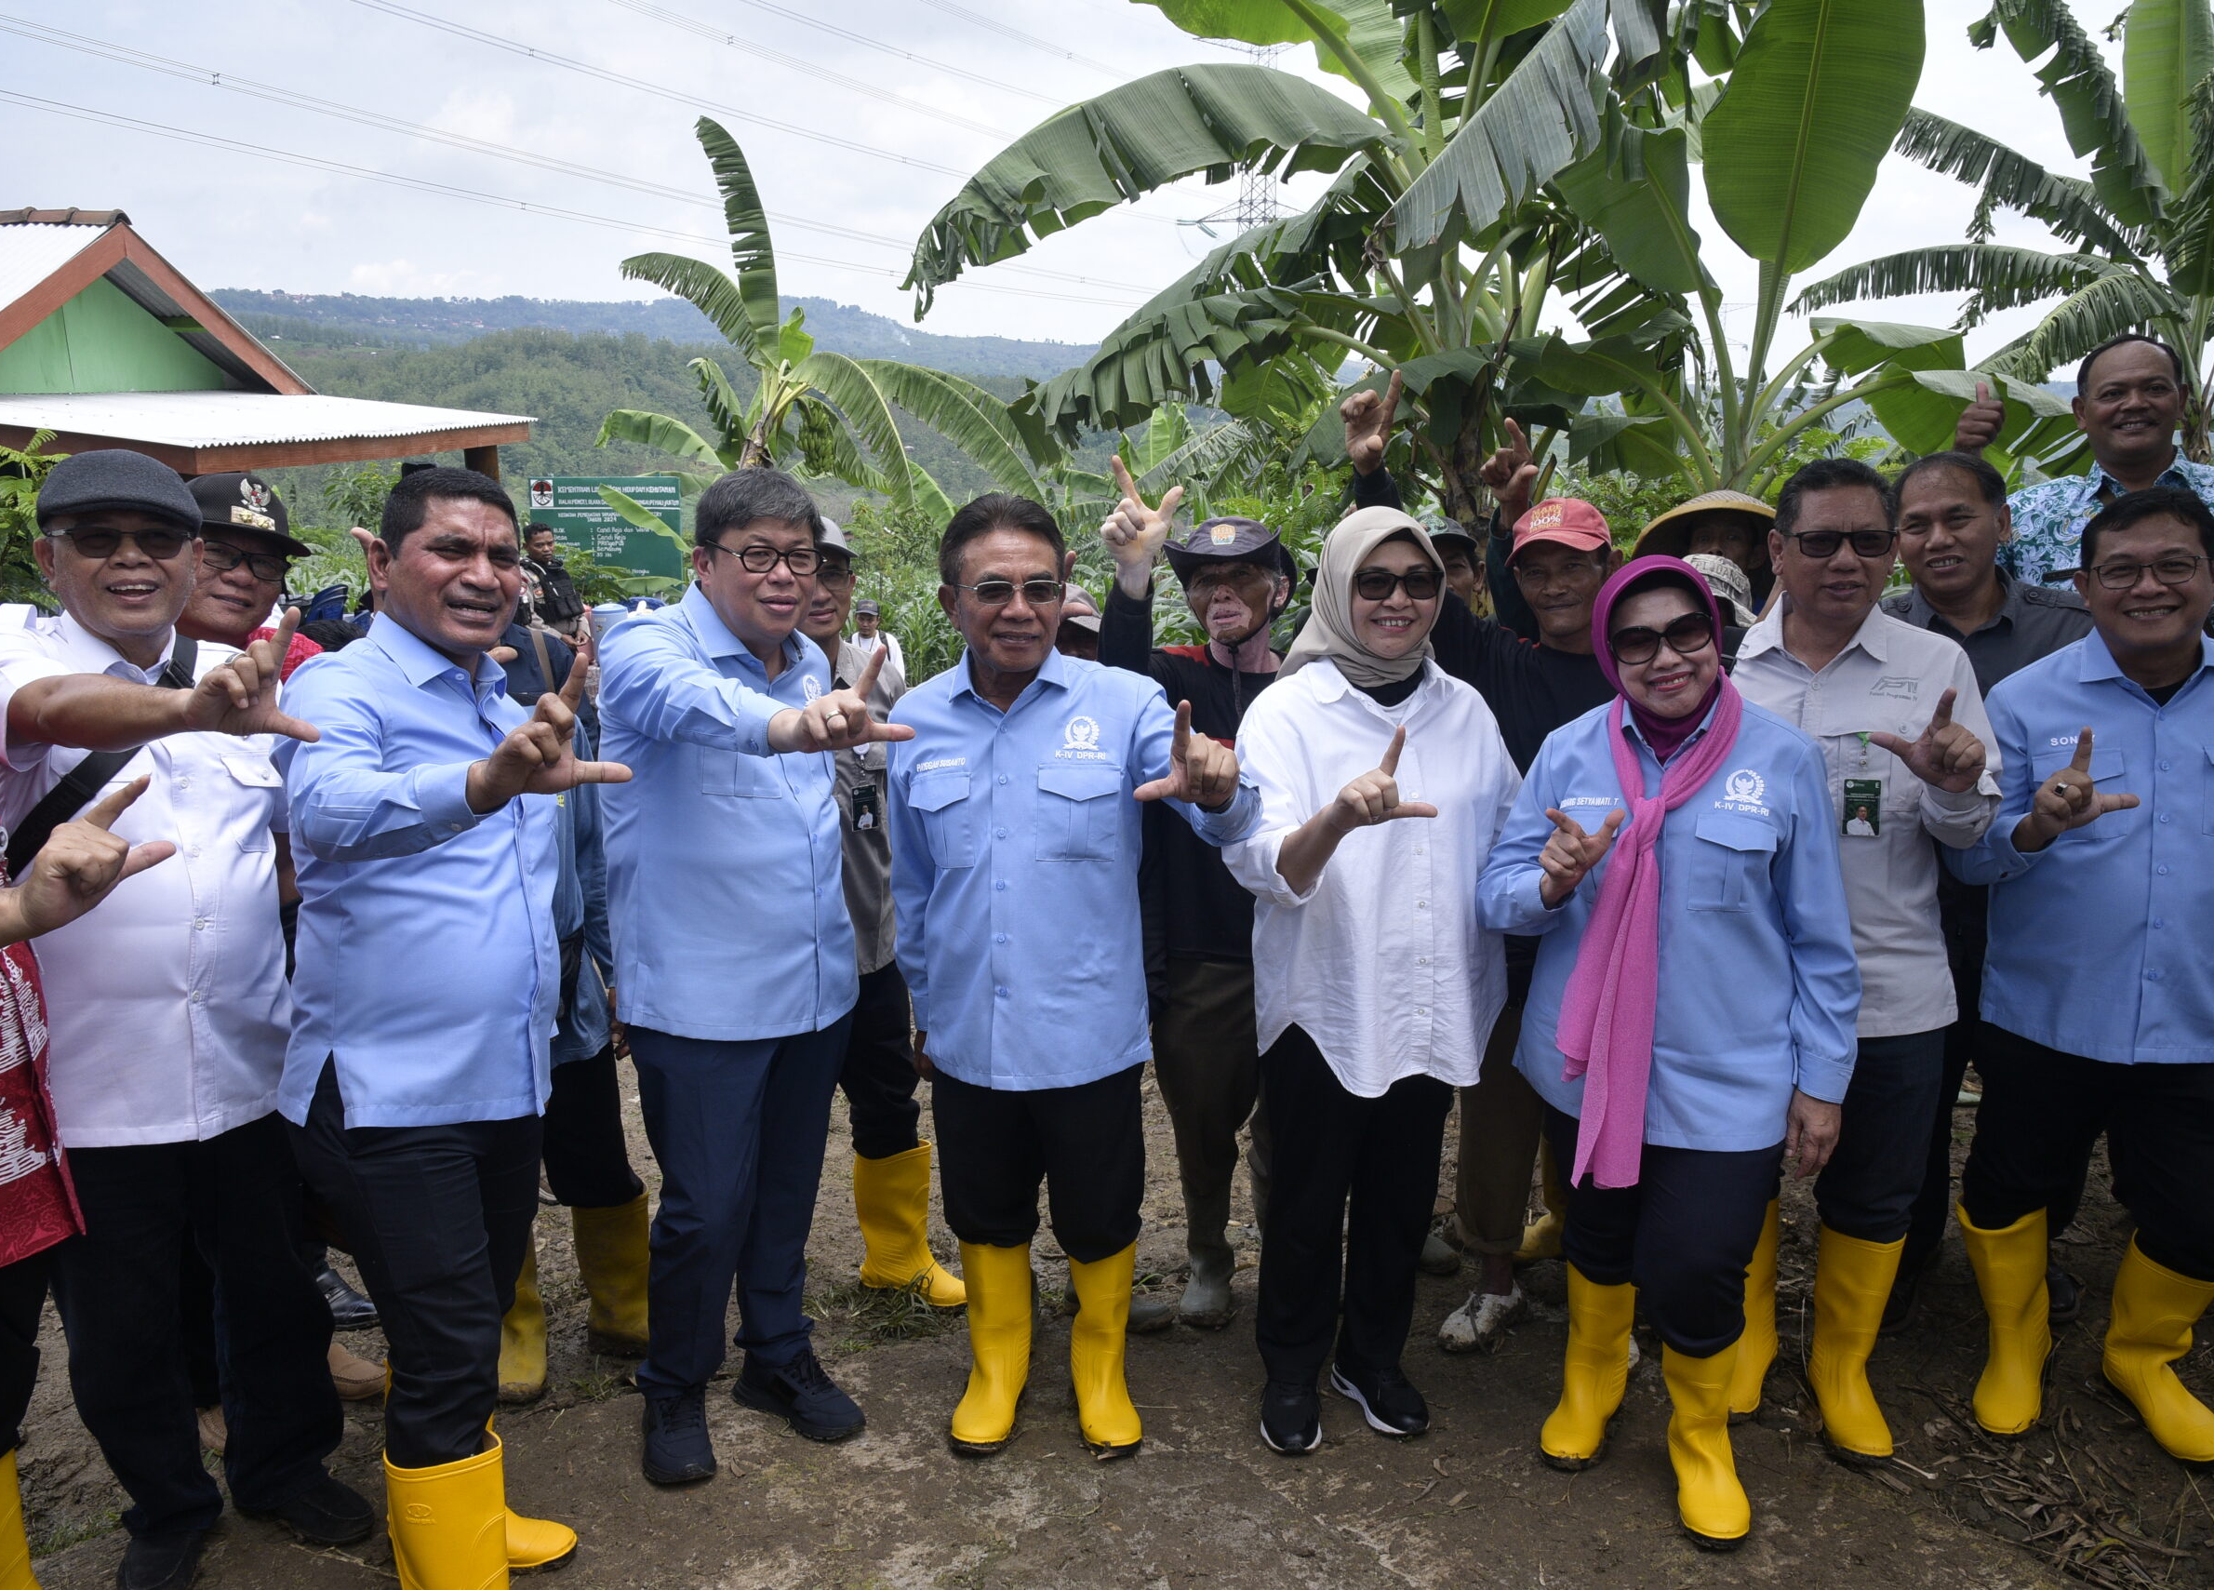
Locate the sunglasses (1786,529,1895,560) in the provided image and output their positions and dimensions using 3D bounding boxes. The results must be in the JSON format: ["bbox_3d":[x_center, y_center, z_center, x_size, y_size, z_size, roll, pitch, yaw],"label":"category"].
[{"bbox_3d":[1.112,-0.384,2.423,0.147,0.044,0.150,4,13,18],"label":"sunglasses"}]

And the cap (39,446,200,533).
[{"bbox_3d":[-1.315,-0.408,2.111,0.190,0.120,0.270,-9,15,-35],"label":"cap"}]

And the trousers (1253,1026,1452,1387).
[{"bbox_3d":[0.420,0.629,2.741,0.370,0.930,0.290,-1,12,-6],"label":"trousers"}]

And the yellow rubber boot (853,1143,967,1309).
[{"bbox_3d":[-0.399,0.875,3.277,0.280,0.335,0.110,5,13,21],"label":"yellow rubber boot"}]

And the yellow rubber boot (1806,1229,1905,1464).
[{"bbox_3d":[1.306,0.942,2.796,0.130,0.335,0.280,1,12,4],"label":"yellow rubber boot"}]

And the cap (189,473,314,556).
[{"bbox_3d":[-1.463,-0.467,2.623,0.260,0.130,0.190,11,17,41],"label":"cap"}]

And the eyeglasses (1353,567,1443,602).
[{"bbox_3d":[0.456,-0.331,2.487,0.140,0.047,0.145,2,13,10],"label":"eyeglasses"}]

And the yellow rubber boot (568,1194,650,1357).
[{"bbox_3d":[-0.920,0.951,3.075,0.130,0.325,0.280,-9,15,-37],"label":"yellow rubber boot"}]

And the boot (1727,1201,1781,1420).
[{"bbox_3d":[1.143,0.918,2.909,0.130,0.335,0.280,6,13,26],"label":"boot"}]

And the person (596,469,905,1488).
[{"bbox_3d":[-0.475,0.336,2.459,0.530,1.660,0.640,-10,16,-40],"label":"person"}]

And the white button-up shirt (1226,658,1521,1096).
[{"bbox_3d":[0.435,0.123,2.572,0.500,0.690,0.360,-1,12,-6],"label":"white button-up shirt"}]

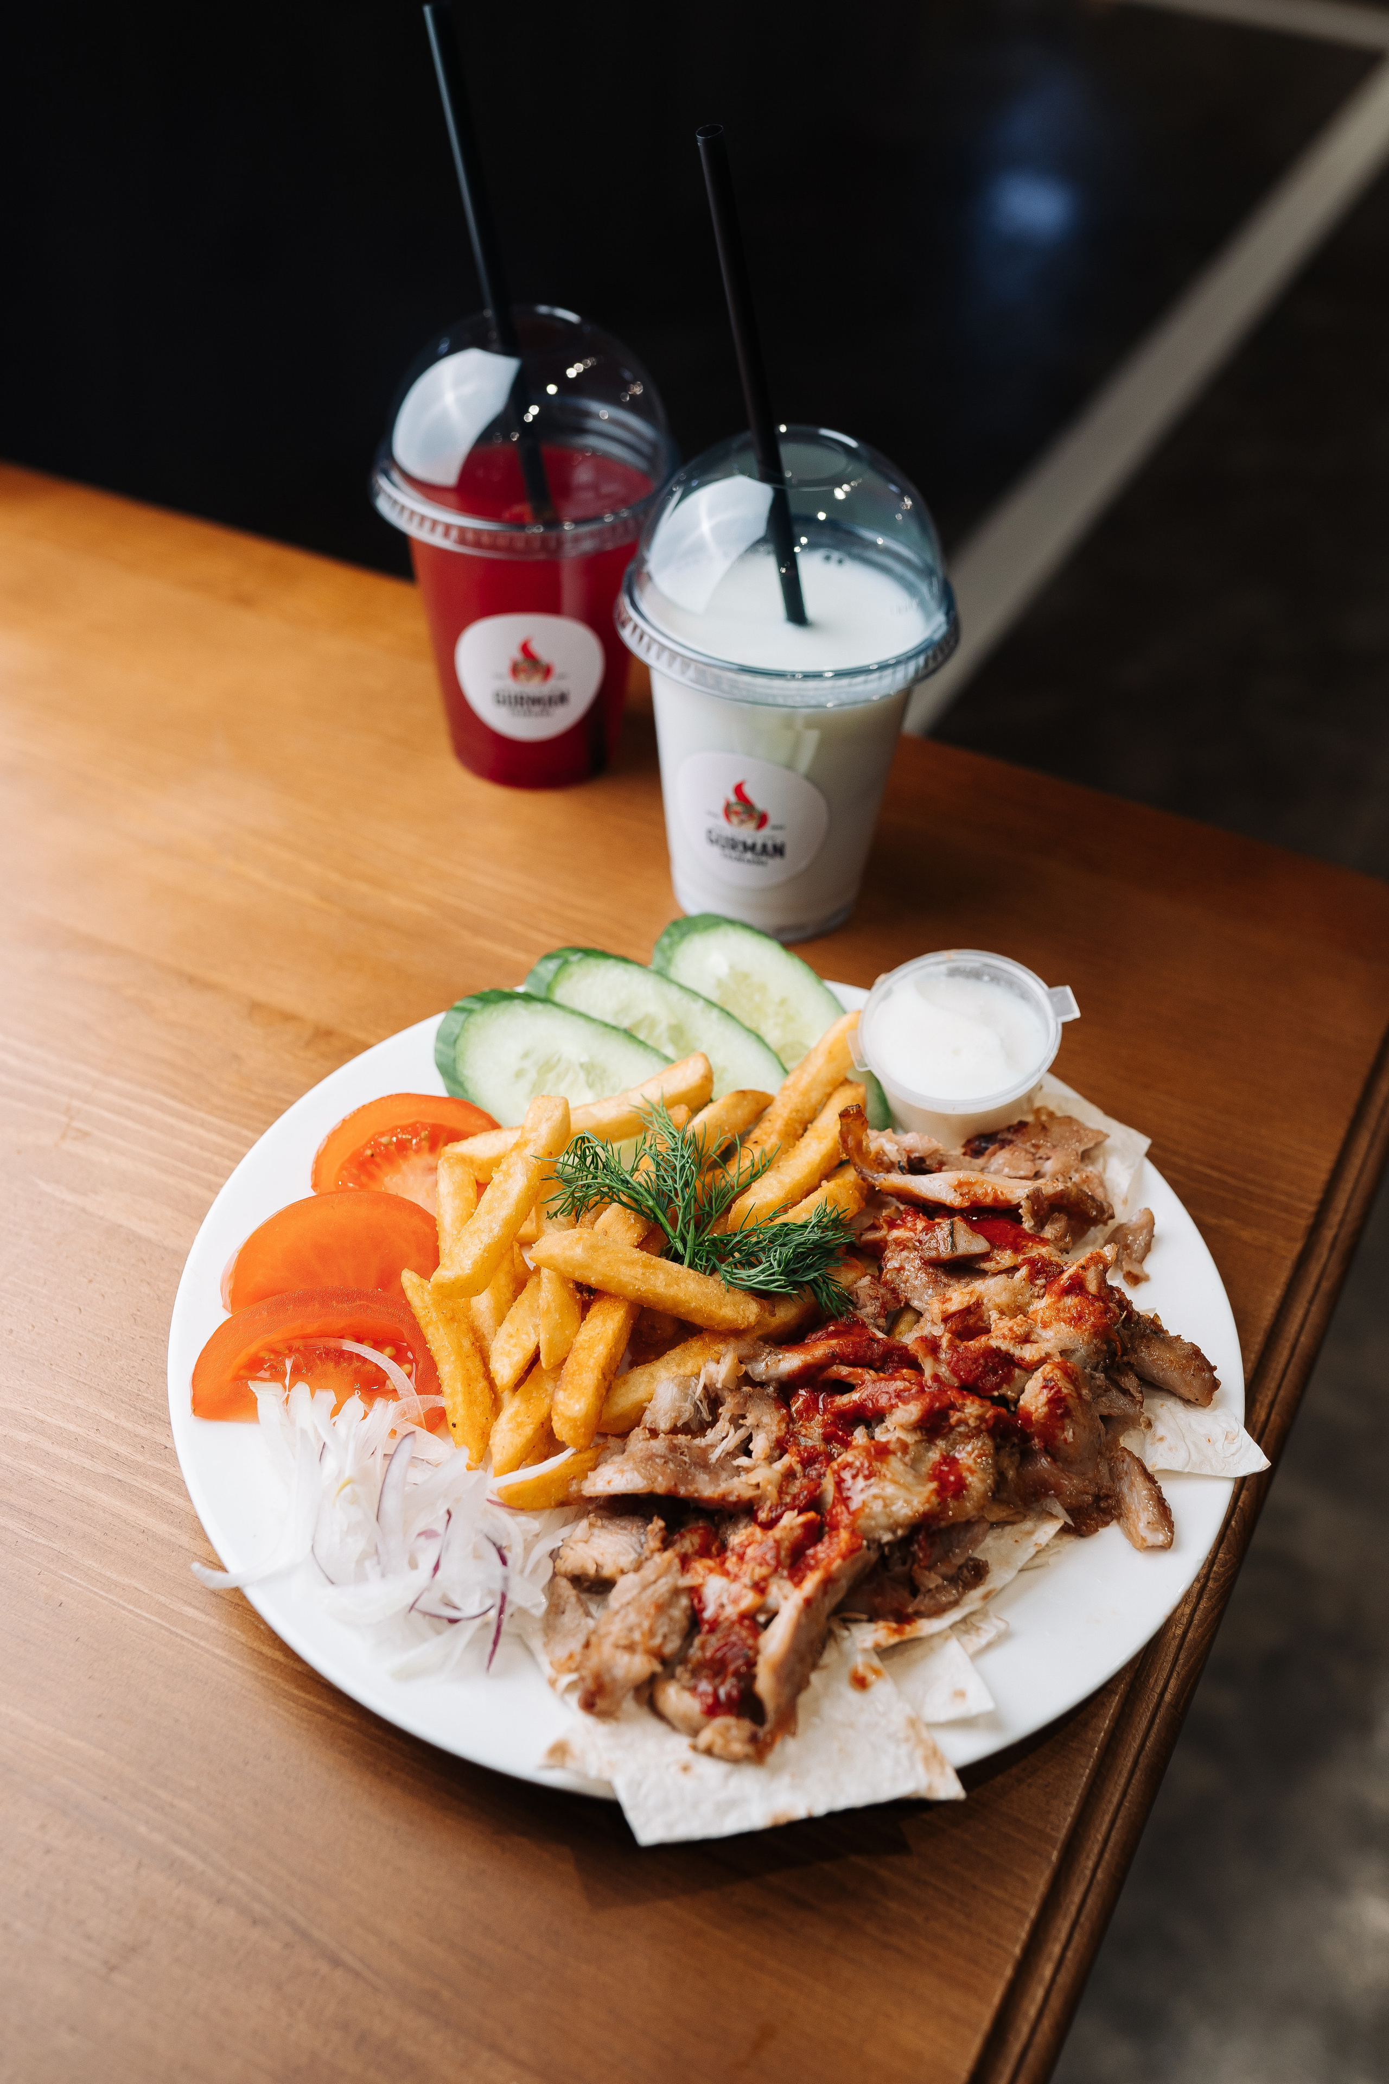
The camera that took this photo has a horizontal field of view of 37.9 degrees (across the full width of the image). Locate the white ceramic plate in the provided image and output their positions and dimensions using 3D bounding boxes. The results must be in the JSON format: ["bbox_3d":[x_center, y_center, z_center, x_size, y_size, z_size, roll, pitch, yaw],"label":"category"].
[{"bbox_3d":[0.003,0.073,0.498,0.256,0.024,0.256,2,42,-1],"label":"white ceramic plate"}]

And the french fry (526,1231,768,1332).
[{"bbox_3d":[-0.012,0.057,0.477,0.057,0.011,0.011,16,43,5],"label":"french fry"}]

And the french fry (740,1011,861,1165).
[{"bbox_3d":[0.026,0.014,0.533,0.011,0.011,0.071,23,48,21],"label":"french fry"}]

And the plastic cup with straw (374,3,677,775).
[{"bbox_3d":[-0.052,-0.193,0.633,0.100,0.236,0.100,-1,42,-4],"label":"plastic cup with straw"}]

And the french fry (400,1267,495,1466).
[{"bbox_3d":[-0.059,0.076,0.476,0.011,0.011,0.052,-17,66,-21],"label":"french fry"}]

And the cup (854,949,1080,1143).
[{"bbox_3d":[0.073,0.005,0.545,0.058,0.030,0.052,-8,52,3],"label":"cup"}]

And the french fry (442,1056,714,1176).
[{"bbox_3d":[-0.030,0.018,0.522,0.075,0.011,0.011,-17,46,-19],"label":"french fry"}]

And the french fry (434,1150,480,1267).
[{"bbox_3d":[-0.059,0.044,0.504,0.009,0.009,0.036,0,64,-3],"label":"french fry"}]

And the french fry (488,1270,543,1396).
[{"bbox_3d":[-0.042,0.067,0.481,0.010,0.010,0.033,11,64,9],"label":"french fry"}]

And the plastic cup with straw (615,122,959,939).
[{"bbox_3d":[0.028,-0.138,0.578,0.100,0.232,0.100,2,42,-1],"label":"plastic cup with straw"}]

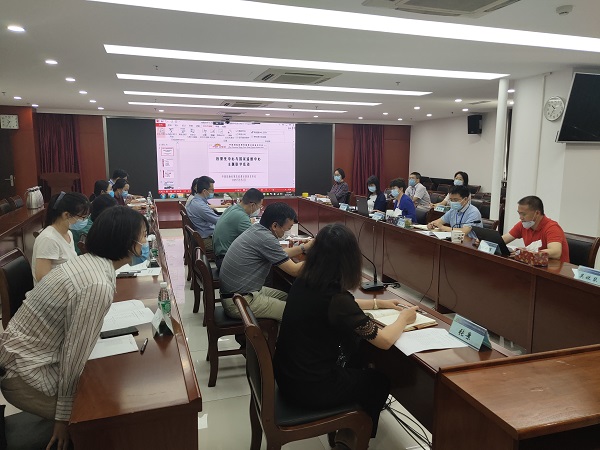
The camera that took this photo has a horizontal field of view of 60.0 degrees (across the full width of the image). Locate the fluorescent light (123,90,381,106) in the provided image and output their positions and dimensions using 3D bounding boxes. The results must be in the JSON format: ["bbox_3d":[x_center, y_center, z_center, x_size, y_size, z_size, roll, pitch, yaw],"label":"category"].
[{"bbox_3d":[-0.705,-2.313,9.520,4.800,0.080,0.420,-1,8,-16],"label":"fluorescent light"}]

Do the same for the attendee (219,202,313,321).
[{"bbox_3d":[-0.209,0.457,3.793,0.760,1.240,0.520,-1,8,-16],"label":"attendee"}]

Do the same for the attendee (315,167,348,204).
[{"bbox_3d":[0.631,-0.386,9.716,0.680,1.320,0.480,-5,10,-36],"label":"attendee"}]

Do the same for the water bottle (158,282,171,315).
[{"bbox_3d":[-0.649,0.381,2.493,0.064,0.222,0.064,-1,8,-16],"label":"water bottle"}]

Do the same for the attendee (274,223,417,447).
[{"bbox_3d":[0.248,0.616,2.572,0.750,1.270,0.520,-2,8,-19],"label":"attendee"}]

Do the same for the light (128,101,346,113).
[{"bbox_3d":[-1.285,-2.588,11.466,4.850,0.080,0.420,-1,8,-16],"label":"light"}]

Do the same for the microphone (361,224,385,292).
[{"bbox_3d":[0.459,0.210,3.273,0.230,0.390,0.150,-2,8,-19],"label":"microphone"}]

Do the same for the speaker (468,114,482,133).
[{"bbox_3d":[3.688,-2.118,11.015,0.240,0.390,0.230,7,10,36],"label":"speaker"}]

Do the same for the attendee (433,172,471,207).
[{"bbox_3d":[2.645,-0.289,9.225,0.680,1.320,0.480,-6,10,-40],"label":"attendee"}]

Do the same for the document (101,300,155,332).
[{"bbox_3d":[-0.923,0.456,2.675,0.280,0.015,0.420,-3,9,-27],"label":"document"}]

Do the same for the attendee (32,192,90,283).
[{"bbox_3d":[-1.331,0.470,3.281,0.660,1.320,0.470,0,8,-7],"label":"attendee"}]

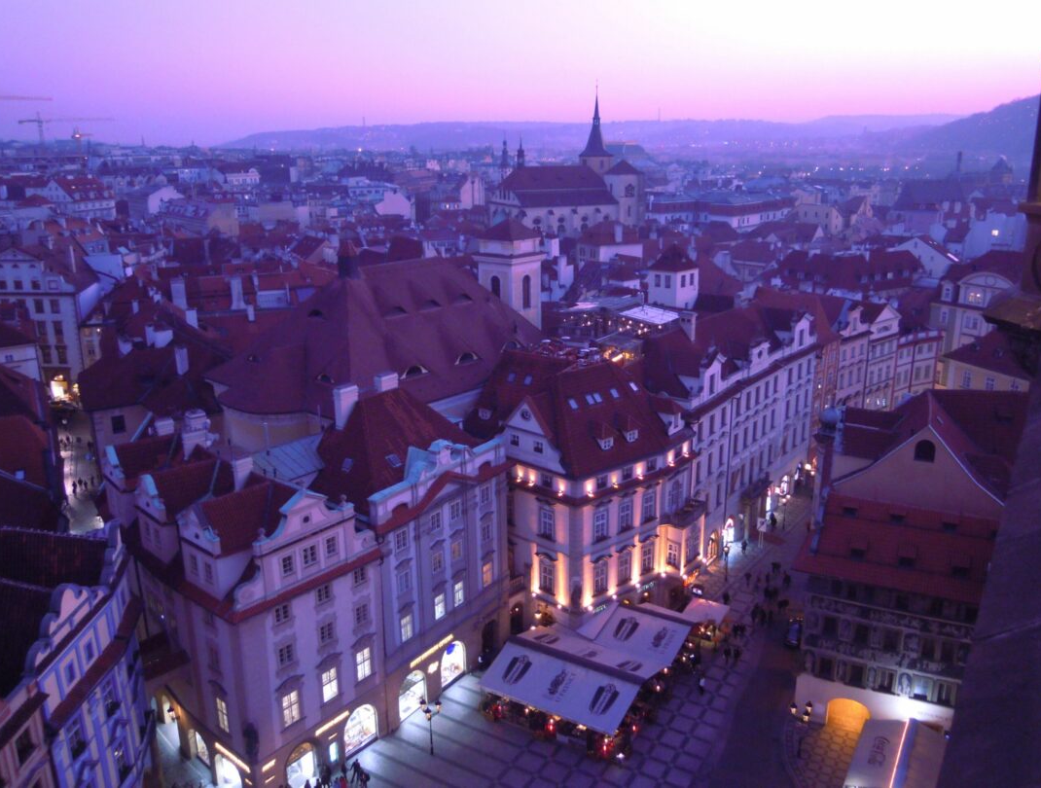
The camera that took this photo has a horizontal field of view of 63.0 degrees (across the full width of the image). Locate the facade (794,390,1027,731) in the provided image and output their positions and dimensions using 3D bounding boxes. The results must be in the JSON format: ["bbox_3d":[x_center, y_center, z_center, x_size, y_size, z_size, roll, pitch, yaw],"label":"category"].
[{"bbox_3d":[29.189,13.066,64.002,12.500,20.500,15.000,8,19,26],"label":"facade"}]

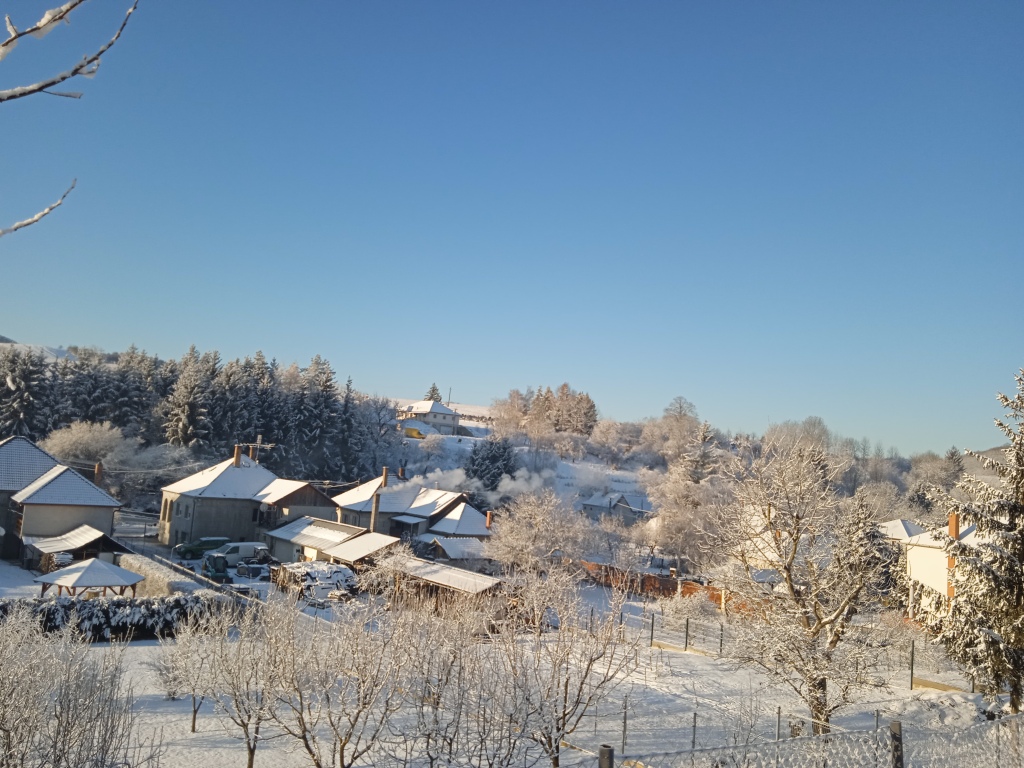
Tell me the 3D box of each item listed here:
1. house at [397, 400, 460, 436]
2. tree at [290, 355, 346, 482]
[{"bbox_3d":[-20.589,8.415,205.000,9.780,7.450,12.230,8,-6,-40],"label":"house"},{"bbox_3d":[-27.993,4.630,118.000,7.440,17.670,7.440,5,-5,-13],"label":"tree"}]

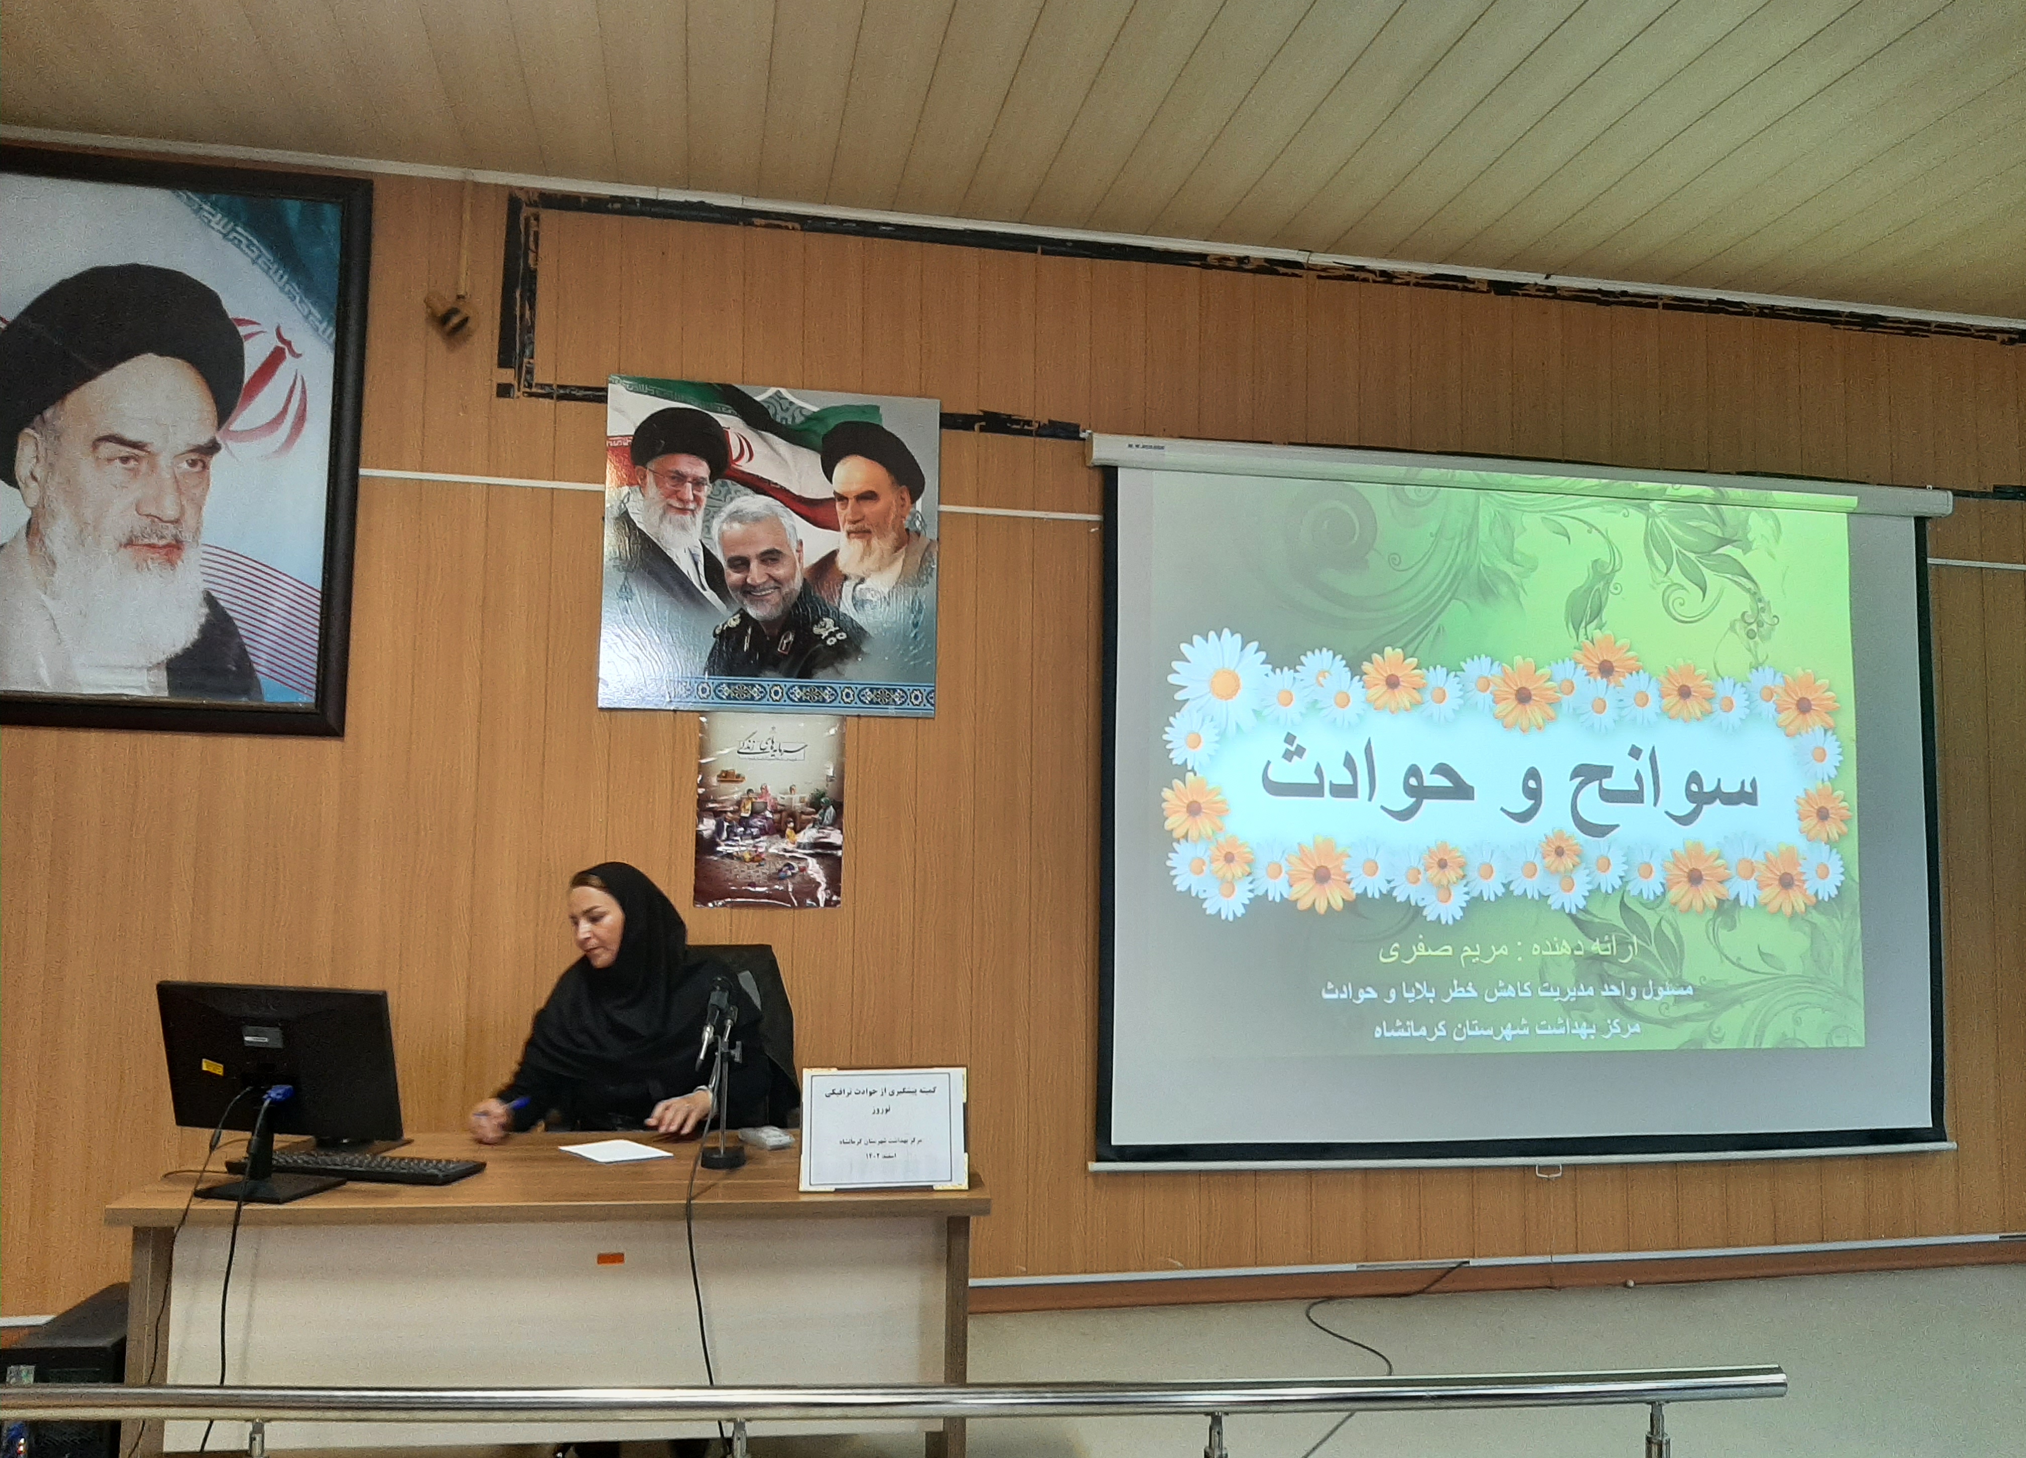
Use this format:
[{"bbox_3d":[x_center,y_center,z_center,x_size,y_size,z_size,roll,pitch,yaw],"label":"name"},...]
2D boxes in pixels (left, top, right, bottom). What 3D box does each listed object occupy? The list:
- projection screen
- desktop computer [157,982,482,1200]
[{"bbox_3d":[1.712,0.247,4.918,3.044,2.226,0.090,2,-5,-11],"label":"projection screen"},{"bbox_3d":[-1.304,0.656,2.837,0.522,0.361,0.352,0,-5,12],"label":"desktop computer"}]

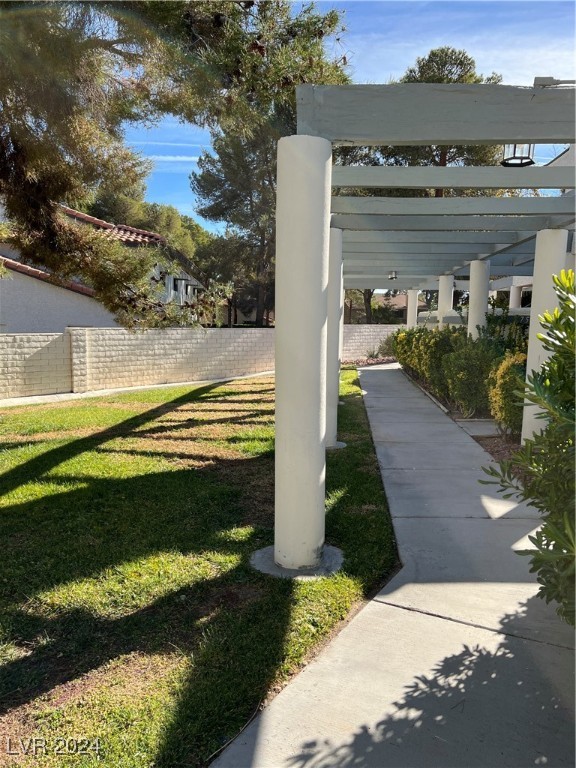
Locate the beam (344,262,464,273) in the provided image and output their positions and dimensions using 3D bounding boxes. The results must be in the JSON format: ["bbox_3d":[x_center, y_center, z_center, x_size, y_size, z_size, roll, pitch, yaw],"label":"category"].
[{"bbox_3d":[2.366,-2.585,12.622,2.550,0.170,0.110,1,6,4],"label":"beam"}]

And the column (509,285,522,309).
[{"bbox_3d":[6.810,-1.690,17.440,0.310,2.450,0.310,1,7,1],"label":"column"}]

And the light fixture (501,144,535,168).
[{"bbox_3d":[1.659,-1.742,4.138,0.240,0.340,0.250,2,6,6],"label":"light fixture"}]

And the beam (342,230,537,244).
[{"bbox_3d":[1.935,-2.124,8.422,2.550,0.170,0.110,1,6,4],"label":"beam"}]

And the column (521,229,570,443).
[{"bbox_3d":[3.233,-0.493,7.246,0.359,2.778,0.359,2,6,6],"label":"column"}]

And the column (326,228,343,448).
[{"bbox_3d":[0.496,-0.568,7.519,0.359,2.778,0.359,2,6,6],"label":"column"}]

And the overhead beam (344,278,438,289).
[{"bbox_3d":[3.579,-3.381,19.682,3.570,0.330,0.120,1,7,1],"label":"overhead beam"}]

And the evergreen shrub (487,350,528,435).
[{"bbox_3d":[2.868,0.114,7.372,0.580,1.080,0.580,1,7,1],"label":"evergreen shrub"}]

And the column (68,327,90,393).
[{"bbox_3d":[-5.073,-0.595,14.000,0.420,1.620,0.420,6,8,40],"label":"column"}]

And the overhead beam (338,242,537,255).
[{"bbox_3d":[2.293,-2.043,8.727,3.170,0.150,0.100,1,7,1],"label":"overhead beam"}]

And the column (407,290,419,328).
[{"bbox_3d":[4.289,-2.004,19.934,0.310,2.450,0.310,1,7,1],"label":"column"}]

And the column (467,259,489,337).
[{"bbox_3d":[3.589,-0.895,10.900,0.359,2.778,0.359,2,6,6],"label":"column"}]

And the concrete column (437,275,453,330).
[{"bbox_3d":[3.616,-1.246,13.286,0.310,2.450,0.310,1,7,1],"label":"concrete column"}]

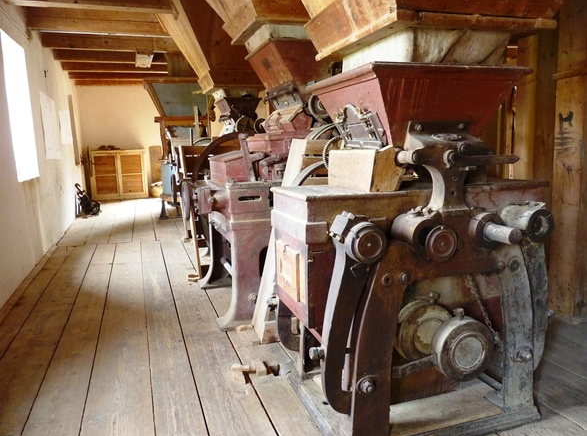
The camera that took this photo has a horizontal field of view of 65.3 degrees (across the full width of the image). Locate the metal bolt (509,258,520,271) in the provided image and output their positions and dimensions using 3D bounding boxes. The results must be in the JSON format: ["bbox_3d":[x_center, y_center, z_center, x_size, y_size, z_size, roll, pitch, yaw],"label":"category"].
[{"bbox_3d":[0.914,0.192,1.893,0.041,0.042,0.026,-4,9,-18],"label":"metal bolt"}]

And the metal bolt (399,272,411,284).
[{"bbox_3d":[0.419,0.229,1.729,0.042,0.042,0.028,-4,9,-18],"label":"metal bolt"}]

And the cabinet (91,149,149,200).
[{"bbox_3d":[-4.619,-1.161,12.211,1.353,1.279,0.450,-4,9,-18],"label":"cabinet"}]

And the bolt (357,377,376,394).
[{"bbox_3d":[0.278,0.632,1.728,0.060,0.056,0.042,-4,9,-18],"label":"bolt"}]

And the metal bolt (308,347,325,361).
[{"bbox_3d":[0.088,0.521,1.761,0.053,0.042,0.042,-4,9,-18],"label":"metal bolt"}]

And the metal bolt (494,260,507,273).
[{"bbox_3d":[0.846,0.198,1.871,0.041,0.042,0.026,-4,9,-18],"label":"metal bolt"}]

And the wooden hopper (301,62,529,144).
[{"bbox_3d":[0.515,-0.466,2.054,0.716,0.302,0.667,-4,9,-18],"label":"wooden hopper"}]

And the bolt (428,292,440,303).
[{"bbox_3d":[0.595,0.335,1.931,0.044,0.038,0.036,-4,9,-18],"label":"bolt"}]

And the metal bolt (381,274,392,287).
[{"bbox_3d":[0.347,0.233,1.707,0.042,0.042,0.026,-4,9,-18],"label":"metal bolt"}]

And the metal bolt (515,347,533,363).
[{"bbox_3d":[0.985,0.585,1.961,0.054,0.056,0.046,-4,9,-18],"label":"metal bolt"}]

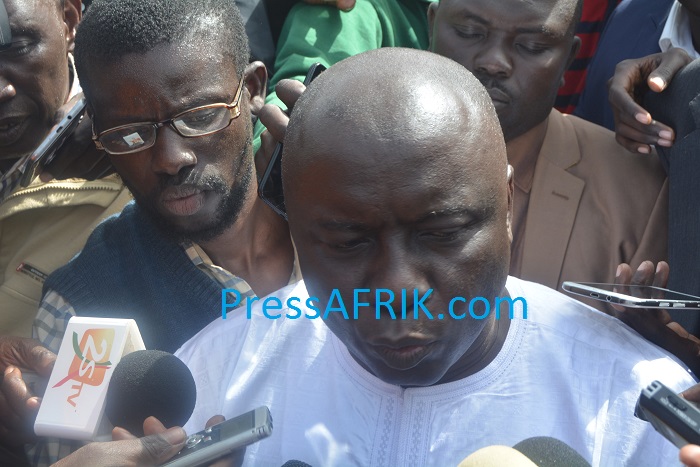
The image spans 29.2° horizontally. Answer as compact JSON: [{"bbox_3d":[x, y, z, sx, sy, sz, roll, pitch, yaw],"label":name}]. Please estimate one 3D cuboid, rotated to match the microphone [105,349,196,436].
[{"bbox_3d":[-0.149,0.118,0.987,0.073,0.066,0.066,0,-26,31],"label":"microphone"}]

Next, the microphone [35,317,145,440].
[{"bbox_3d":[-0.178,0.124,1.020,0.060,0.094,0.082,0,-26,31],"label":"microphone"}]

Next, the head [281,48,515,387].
[{"bbox_3d":[0.036,-0.020,1.000,0.178,0.235,0.212,-4,24,6],"label":"head"}]

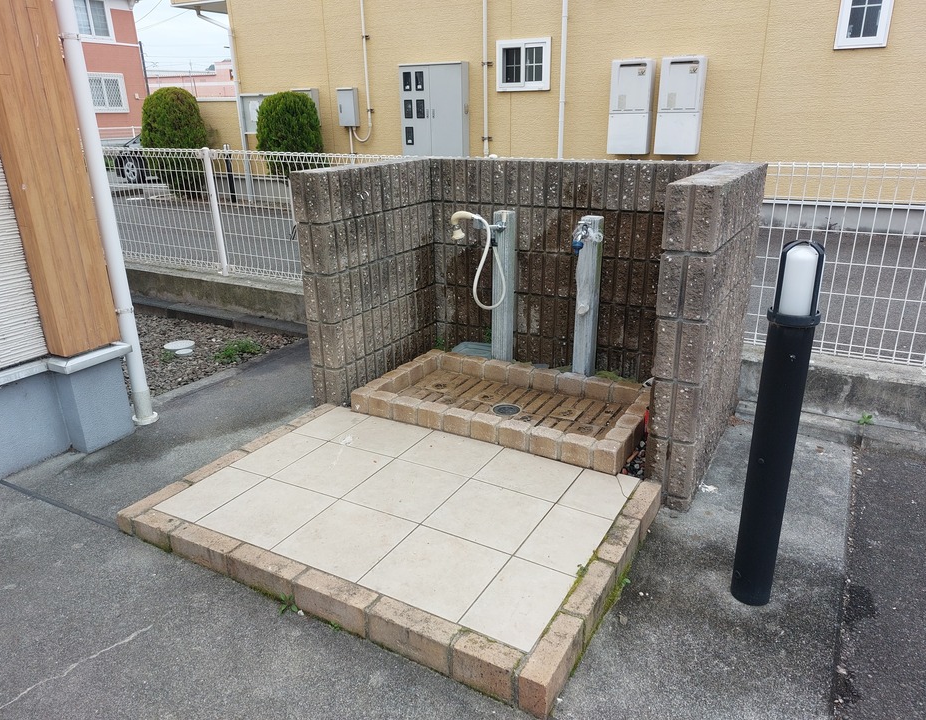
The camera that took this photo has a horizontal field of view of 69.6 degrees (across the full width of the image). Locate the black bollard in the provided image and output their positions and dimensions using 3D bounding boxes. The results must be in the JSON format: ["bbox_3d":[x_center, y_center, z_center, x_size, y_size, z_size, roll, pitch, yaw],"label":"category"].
[{"bbox_3d":[0.749,0.185,1.590,0.107,0.938,0.107,10,23,28],"label":"black bollard"}]

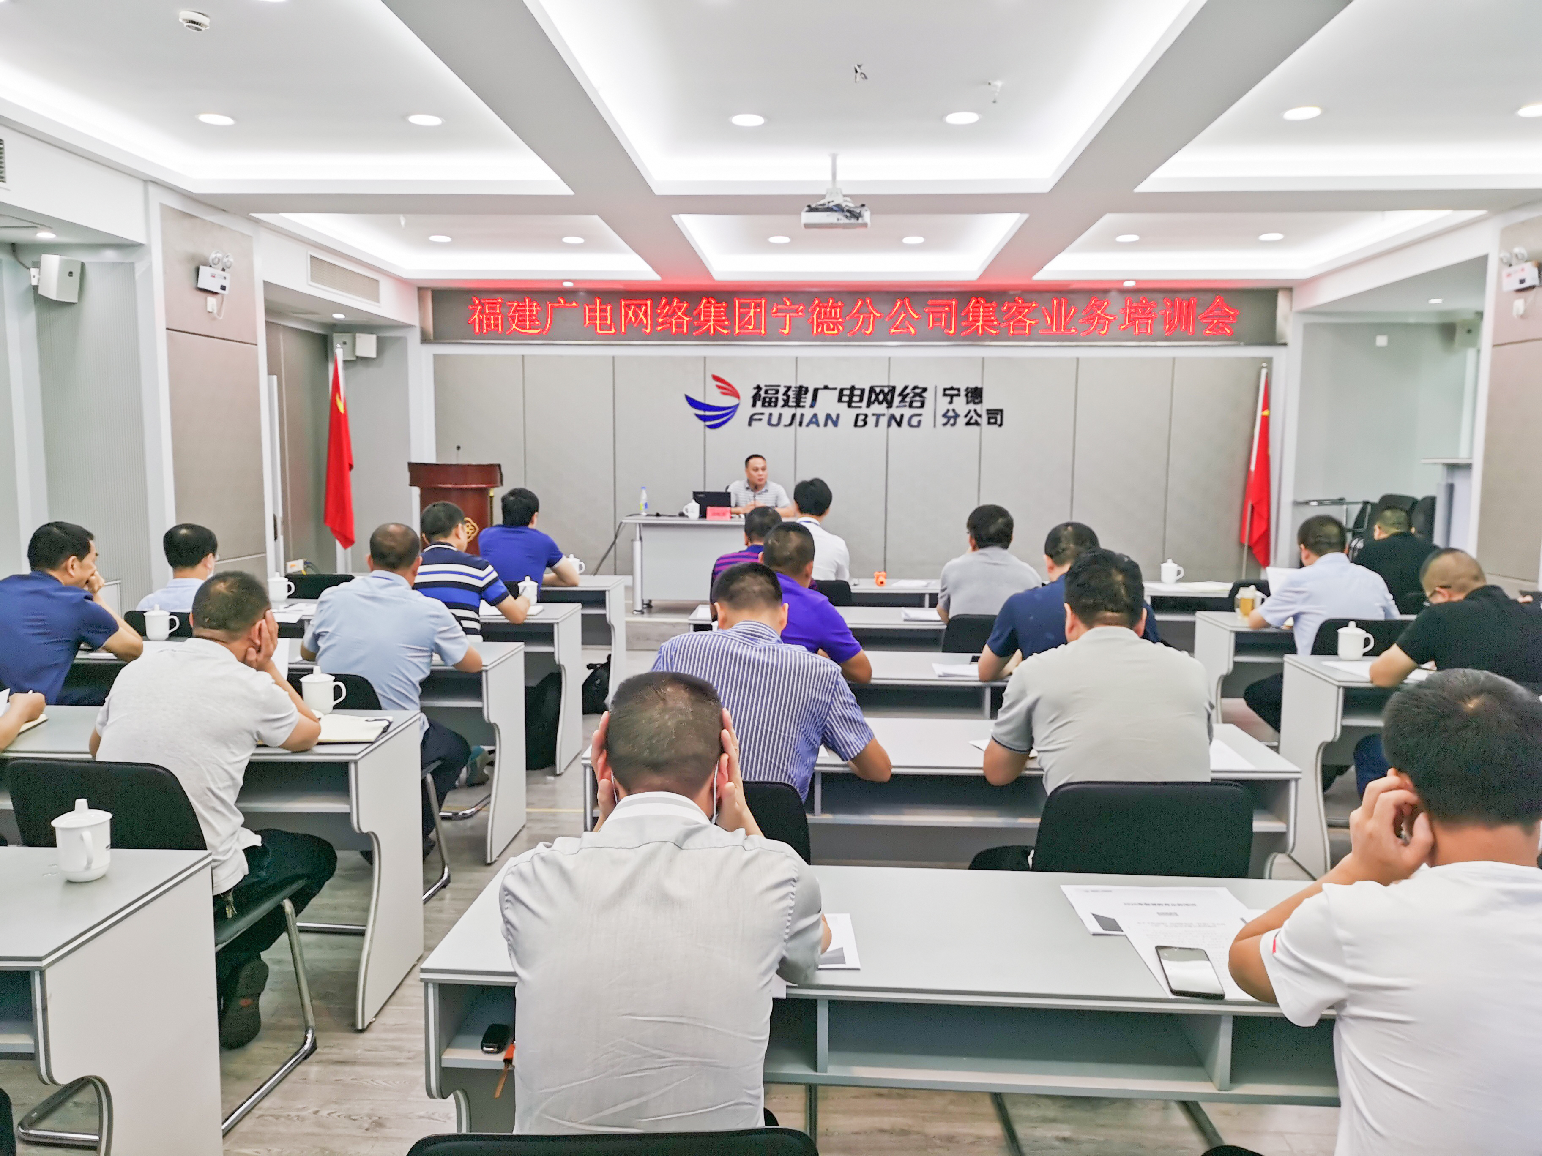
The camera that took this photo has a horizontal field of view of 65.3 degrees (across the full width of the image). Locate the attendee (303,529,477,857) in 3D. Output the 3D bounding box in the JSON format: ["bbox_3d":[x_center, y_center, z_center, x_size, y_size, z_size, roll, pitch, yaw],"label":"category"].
[{"bbox_3d":[-1.325,0.440,4.259,0.620,1.310,0.780,1,6,3],"label":"attendee"}]

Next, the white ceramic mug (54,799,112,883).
[{"bbox_3d":[-1.252,0.479,2.192,0.095,0.146,0.123,-5,8,-39],"label":"white ceramic mug"}]

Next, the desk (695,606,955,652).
[{"bbox_3d":[0.529,0.551,5.785,1.800,0.750,0.510,1,6,3],"label":"desk"}]

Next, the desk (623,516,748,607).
[{"bbox_3d":[-0.407,-0.096,9.925,1.520,0.760,0.650,1,6,3],"label":"desk"}]

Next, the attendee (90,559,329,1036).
[{"bbox_3d":[-1.385,0.603,2.932,0.510,1.240,0.730,1,6,5],"label":"attendee"}]

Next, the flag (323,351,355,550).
[{"bbox_3d":[-3.709,-1.091,10.346,0.240,1.690,0.220,1,6,3],"label":"flag"}]

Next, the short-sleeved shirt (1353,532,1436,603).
[{"bbox_3d":[3.192,0.068,6.169,0.470,0.600,0.370,1,6,3],"label":"short-sleeved shirt"}]

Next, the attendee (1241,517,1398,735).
[{"bbox_3d":[2.381,0.340,5.203,0.580,1.240,0.800,0,6,-3],"label":"attendee"}]

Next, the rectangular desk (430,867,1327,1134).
[{"bbox_3d":[0.366,0.941,2.026,1.770,0.740,0.500,1,6,3],"label":"rectangular desk"}]

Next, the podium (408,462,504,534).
[{"bbox_3d":[-2.587,-0.367,9.914,0.710,1.170,0.460,-3,7,-27],"label":"podium"}]

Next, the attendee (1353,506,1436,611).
[{"bbox_3d":[3.329,0.241,6.481,0.500,1.243,0.750,1,6,5],"label":"attendee"}]

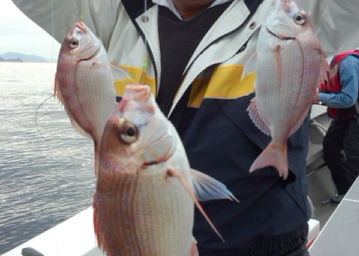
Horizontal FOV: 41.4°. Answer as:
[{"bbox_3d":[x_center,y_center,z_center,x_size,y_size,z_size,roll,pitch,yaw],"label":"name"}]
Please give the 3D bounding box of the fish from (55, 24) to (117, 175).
[{"bbox_3d":[-0.129,-0.044,0.690,0.086,0.222,0.043,-4,8,9],"label":"fish"}]

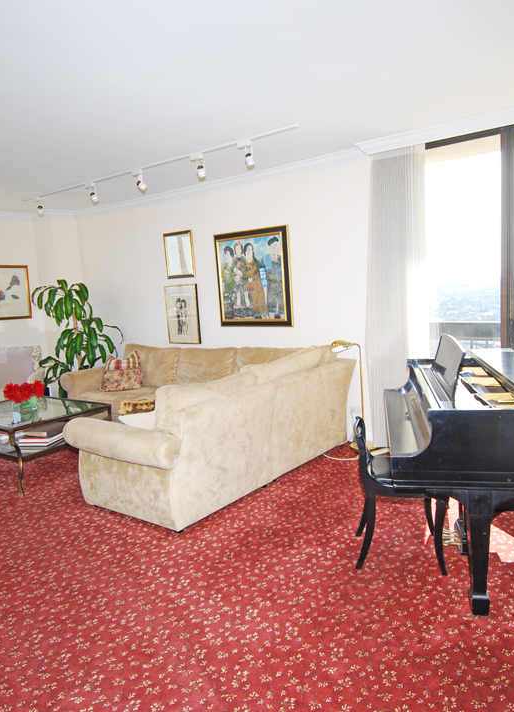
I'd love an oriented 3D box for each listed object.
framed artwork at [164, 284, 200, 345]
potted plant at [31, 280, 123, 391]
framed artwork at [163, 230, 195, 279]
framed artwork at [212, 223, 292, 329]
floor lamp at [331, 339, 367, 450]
[{"bbox_3d":[-0.829,-0.472,6.037,0.518,0.661,0.035,2,9,38],"label":"framed artwork"},{"bbox_3d":[-2.269,-0.101,6.613,0.920,1.650,0.950,2,9,38],"label":"potted plant"},{"bbox_3d":[-0.845,-1.123,5.933,0.448,0.510,0.040,2,9,38],"label":"framed artwork"},{"bbox_3d":[-0.041,-0.775,5.356,0.919,0.954,0.050,2,9,38],"label":"framed artwork"},{"bbox_3d":[0.813,0.337,4.662,0.445,0.930,0.230,1,8,28],"label":"floor lamp"}]

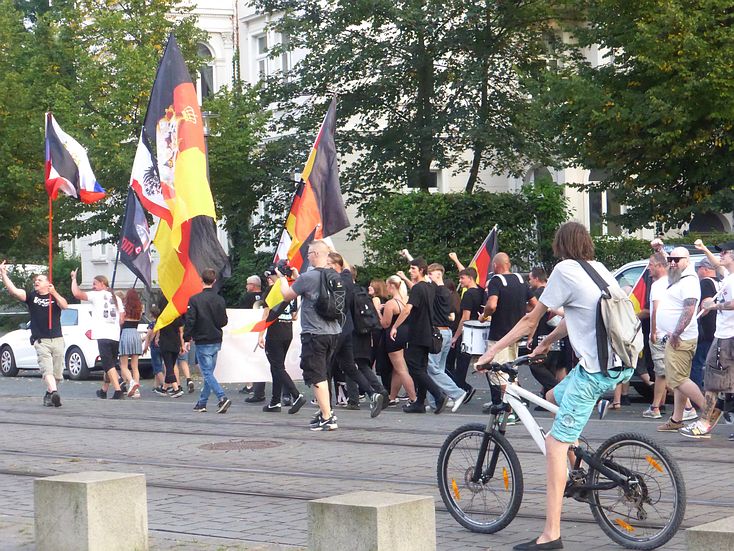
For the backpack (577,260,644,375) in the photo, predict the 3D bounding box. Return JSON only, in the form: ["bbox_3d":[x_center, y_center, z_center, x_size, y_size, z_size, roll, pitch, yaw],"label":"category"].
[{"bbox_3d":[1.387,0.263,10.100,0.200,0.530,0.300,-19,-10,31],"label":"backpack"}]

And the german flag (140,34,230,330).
[{"bbox_3d":[-2.477,-1.269,24.600,1.200,3.950,0.650,-2,0,-6],"label":"german flag"}]

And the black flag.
[{"bbox_3d":[-3.249,-0.519,25.300,0.460,1.380,0.350,-2,0,-6],"label":"black flag"}]

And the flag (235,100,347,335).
[{"bbox_3d":[-0.921,-0.698,21.700,1.300,2.750,0.600,-2,0,-6],"label":"flag"}]

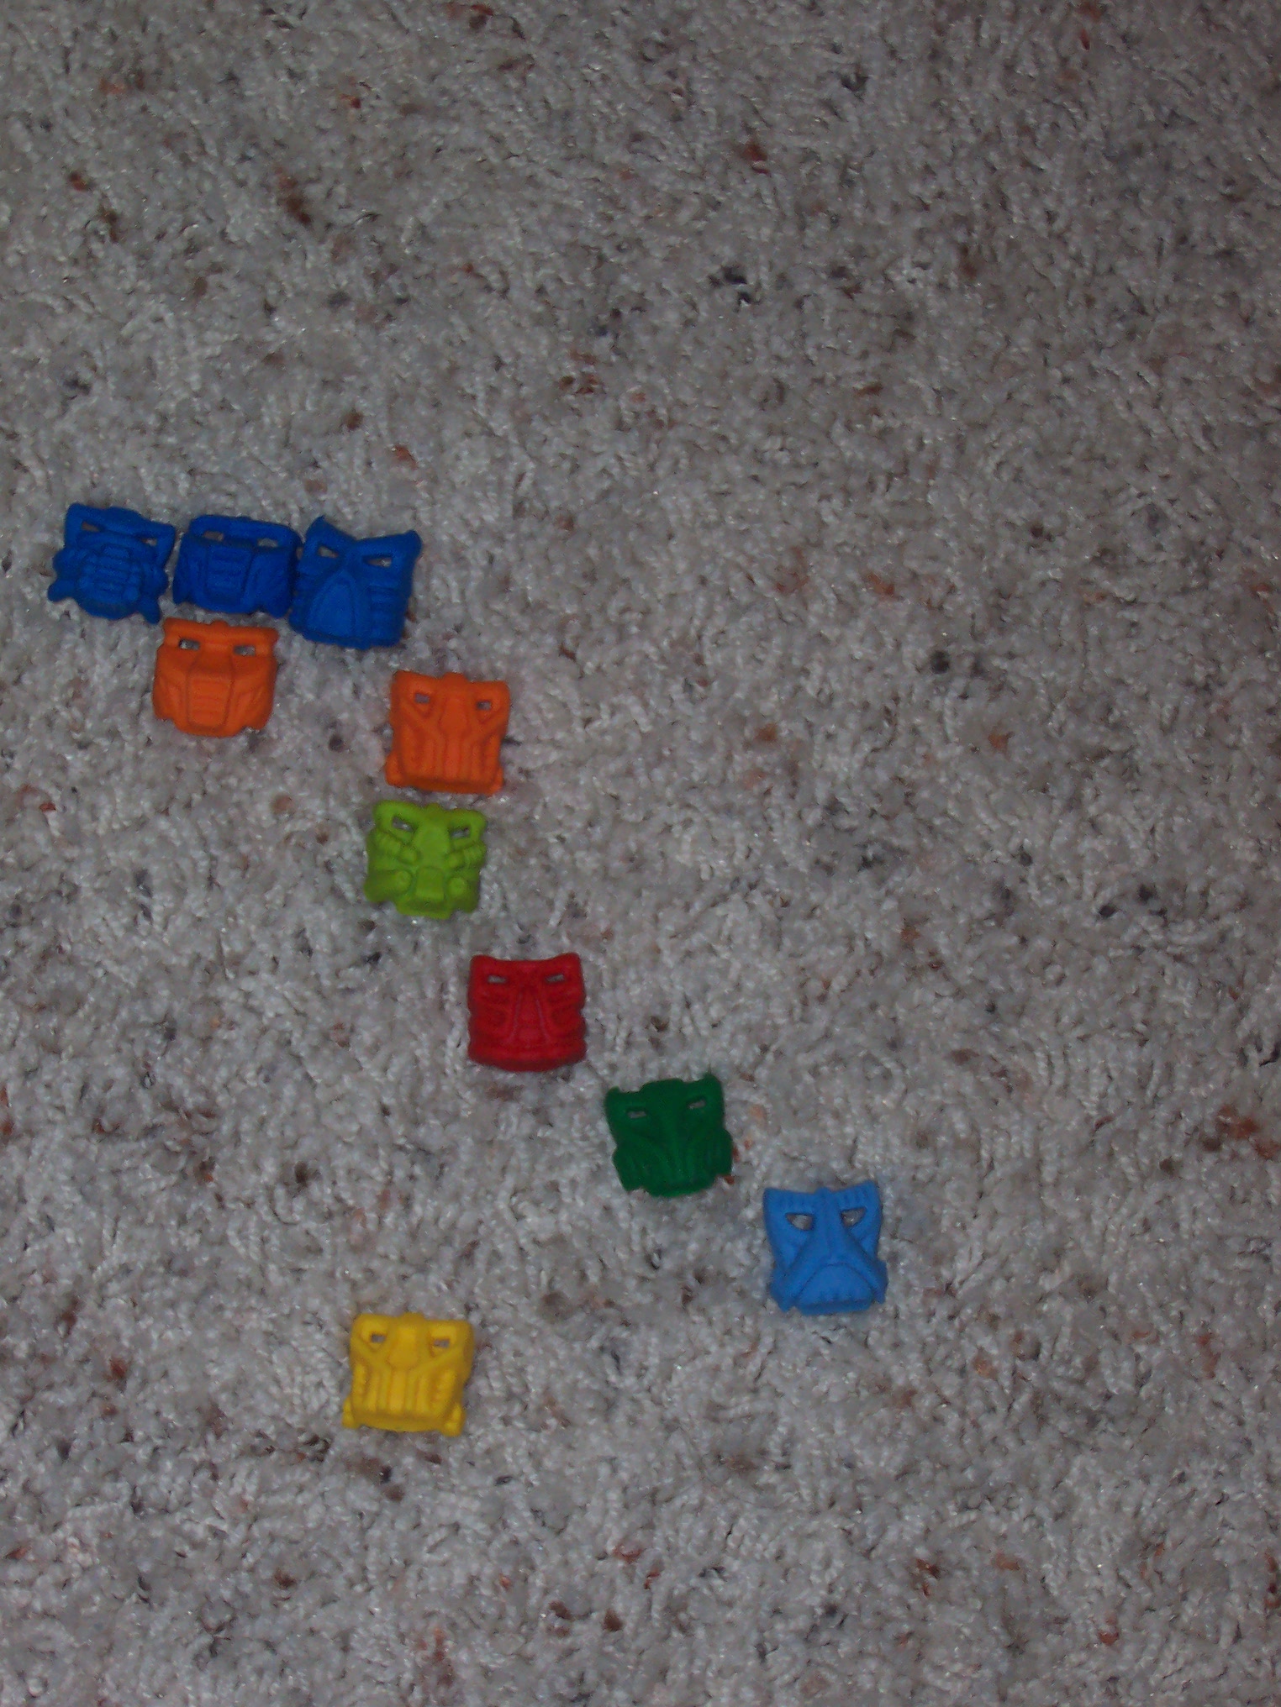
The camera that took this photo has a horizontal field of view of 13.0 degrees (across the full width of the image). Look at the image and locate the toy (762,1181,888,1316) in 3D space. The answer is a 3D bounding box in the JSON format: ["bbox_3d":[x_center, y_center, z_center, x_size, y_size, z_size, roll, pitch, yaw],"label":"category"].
[{"bbox_3d":[0.036,0.077,1.091,0.024,0.012,0.025,-5,69,-2],"label":"toy"}]

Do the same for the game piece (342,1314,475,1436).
[{"bbox_3d":[-0.045,0.100,1.082,0.024,0.012,0.023,4,69,2],"label":"game piece"}]

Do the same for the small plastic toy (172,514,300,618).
[{"bbox_3d":[-0.082,-0.058,1.142,0.025,0.012,0.021,7,69,3],"label":"small plastic toy"}]

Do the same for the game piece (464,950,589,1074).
[{"bbox_3d":[-0.022,0.031,1.108,0.023,0.012,0.023,-1,69,0],"label":"game piece"}]

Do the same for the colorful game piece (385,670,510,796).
[{"bbox_3d":[-0.039,-0.024,1.129,0.024,0.012,0.024,5,69,2],"label":"colorful game piece"}]

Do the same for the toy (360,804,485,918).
[{"bbox_3d":[-0.043,0.001,1.119,0.024,0.012,0.023,6,69,2],"label":"toy"}]

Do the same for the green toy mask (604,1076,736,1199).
[{"bbox_3d":[0.006,0.055,1.099,0.024,0.012,0.024,-7,69,-3],"label":"green toy mask"}]

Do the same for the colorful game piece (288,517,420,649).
[{"bbox_3d":[-0.058,-0.055,1.141,0.024,0.012,0.024,8,69,3],"label":"colorful game piece"}]

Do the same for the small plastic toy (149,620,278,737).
[{"bbox_3d":[-0.086,-0.036,1.134,0.025,0.012,0.023,5,69,2],"label":"small plastic toy"}]

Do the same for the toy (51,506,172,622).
[{"bbox_3d":[-0.107,-0.059,1.143,0.024,0.012,0.022,10,69,4],"label":"toy"}]

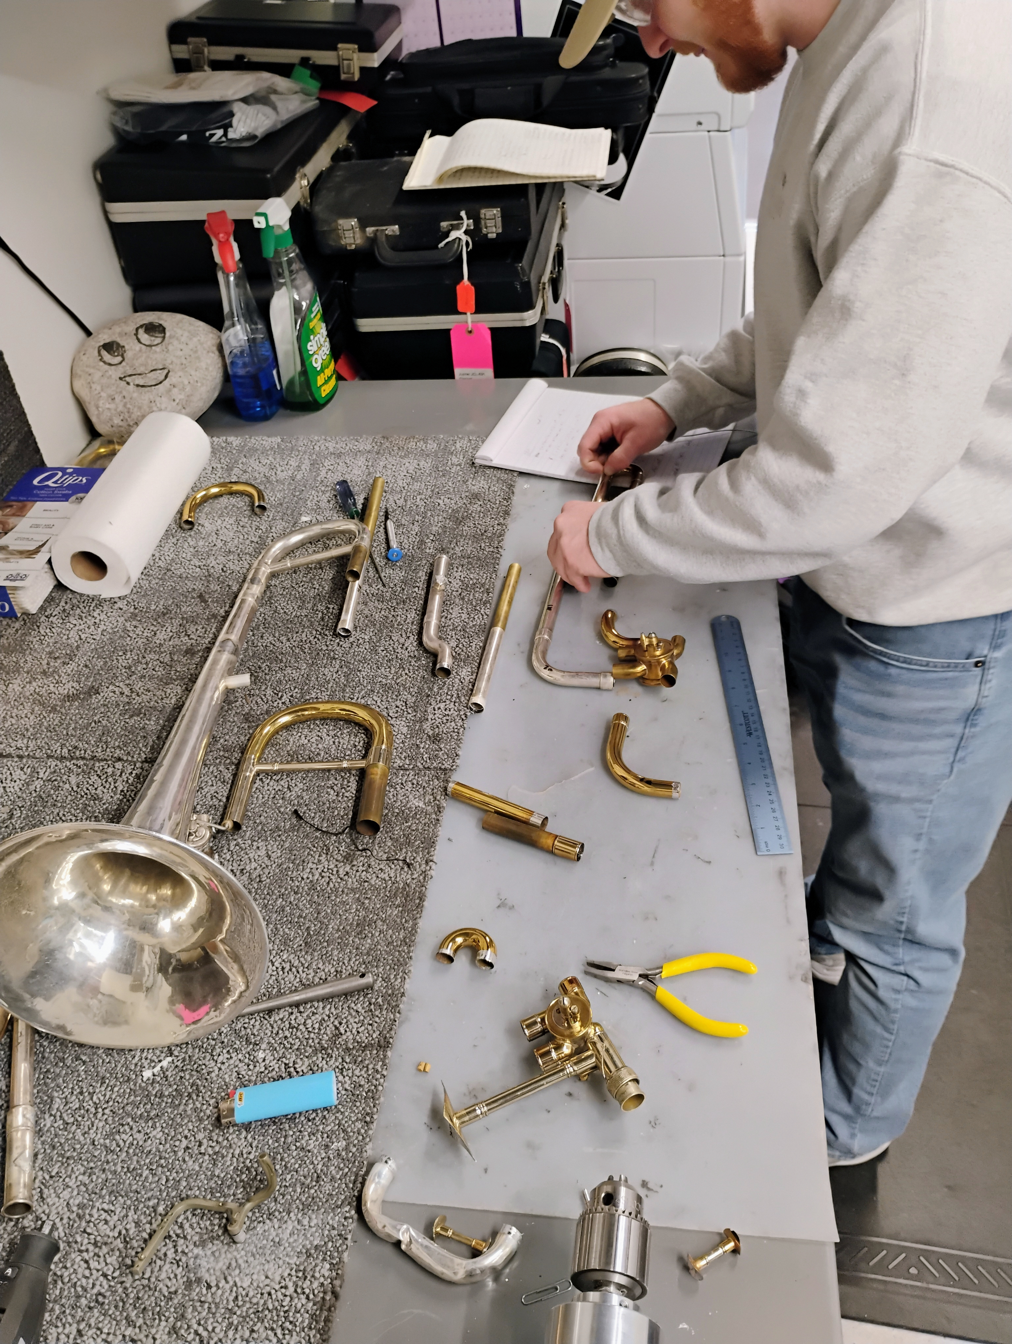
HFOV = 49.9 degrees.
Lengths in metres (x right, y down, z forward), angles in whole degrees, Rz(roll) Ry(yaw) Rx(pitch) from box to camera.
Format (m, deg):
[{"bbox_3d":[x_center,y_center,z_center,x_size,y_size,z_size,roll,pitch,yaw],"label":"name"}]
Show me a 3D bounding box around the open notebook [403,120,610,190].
[{"bbox_3d":[0.005,-0.766,1.595,0.287,0.036,0.220,1,42,9],"label":"open notebook"}]

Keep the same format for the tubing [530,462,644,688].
[{"bbox_3d":[0.095,-0.124,1.216,0.090,0.023,0.412,3,42,10],"label":"tubing"}]

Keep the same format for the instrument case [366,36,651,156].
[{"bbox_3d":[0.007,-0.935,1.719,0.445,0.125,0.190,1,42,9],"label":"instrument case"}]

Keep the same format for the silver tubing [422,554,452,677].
[{"bbox_3d":[-0.074,-0.063,1.167,0.030,0.017,0.213,-6,41,1],"label":"silver tubing"}]

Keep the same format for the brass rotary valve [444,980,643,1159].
[{"bbox_3d":[0.015,0.276,0.746,0.122,0.056,0.108,-20,43,-15],"label":"brass rotary valve"}]

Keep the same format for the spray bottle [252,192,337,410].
[{"bbox_3d":[-0.293,-0.508,1.510,0.068,0.282,0.104,13,45,21],"label":"spray bottle"}]

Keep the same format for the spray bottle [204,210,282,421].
[{"bbox_3d":[-0.369,-0.491,1.503,0.075,0.278,0.102,-14,42,-9],"label":"spray bottle"}]

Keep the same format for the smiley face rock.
[{"bbox_3d":[-0.488,-0.404,1.486,0.215,0.185,0.140,-18,42,-13],"label":"smiley face rock"}]

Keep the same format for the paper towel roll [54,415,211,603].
[{"bbox_3d":[-0.448,-0.207,1.321,0.093,0.093,0.277,1,42,9],"label":"paper towel roll"}]

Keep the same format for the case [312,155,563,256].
[{"bbox_3d":[-0.111,-0.705,1.623,0.308,0.074,0.225,-1,41,6],"label":"case"}]

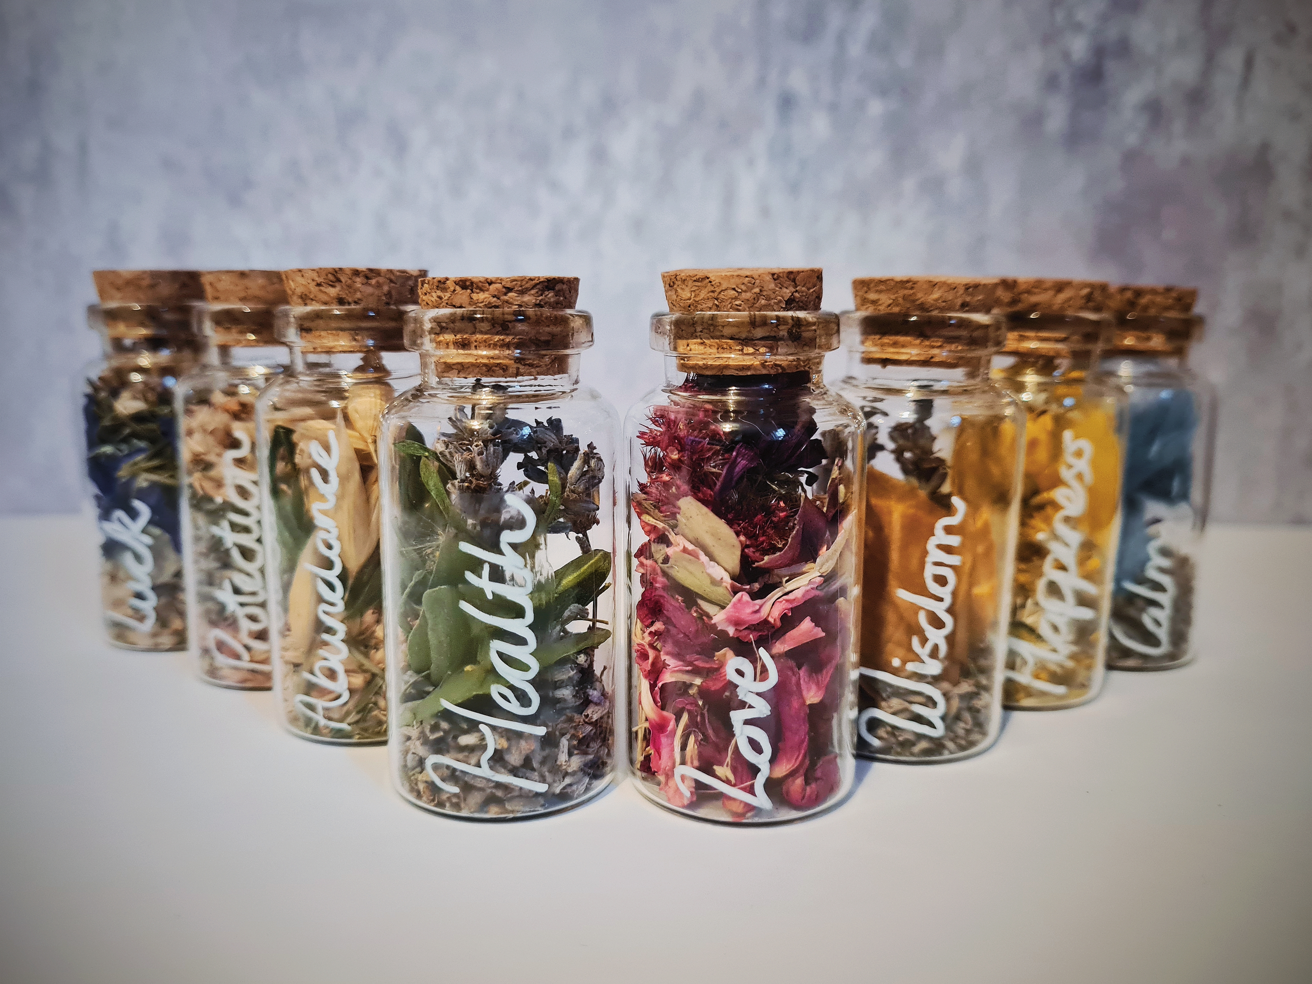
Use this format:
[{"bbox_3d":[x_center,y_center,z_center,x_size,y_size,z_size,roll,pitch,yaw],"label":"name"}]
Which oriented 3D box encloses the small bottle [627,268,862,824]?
[{"bbox_3d":[0.010,0.005,0.119,0.028,0.062,0.028,0,11,0],"label":"small bottle"}]

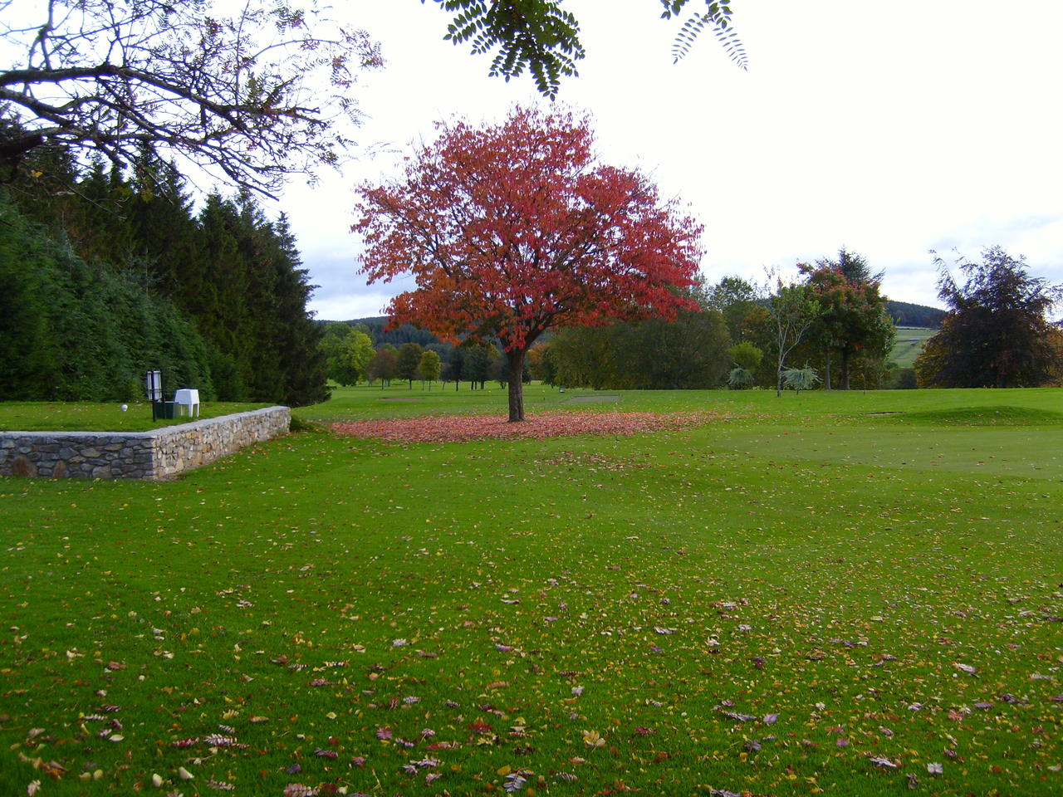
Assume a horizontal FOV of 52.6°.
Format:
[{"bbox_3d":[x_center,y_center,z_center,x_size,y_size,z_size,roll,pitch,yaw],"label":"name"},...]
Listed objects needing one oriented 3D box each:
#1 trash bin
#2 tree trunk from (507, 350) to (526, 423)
[{"bbox_3d":[-8.261,0.253,24.300,0.450,0.420,0.400,0,1,0],"label":"trash bin"},{"bbox_3d":[-0.480,-0.425,35.500,0.600,2.420,0.570,0,1,0],"label":"tree trunk"}]

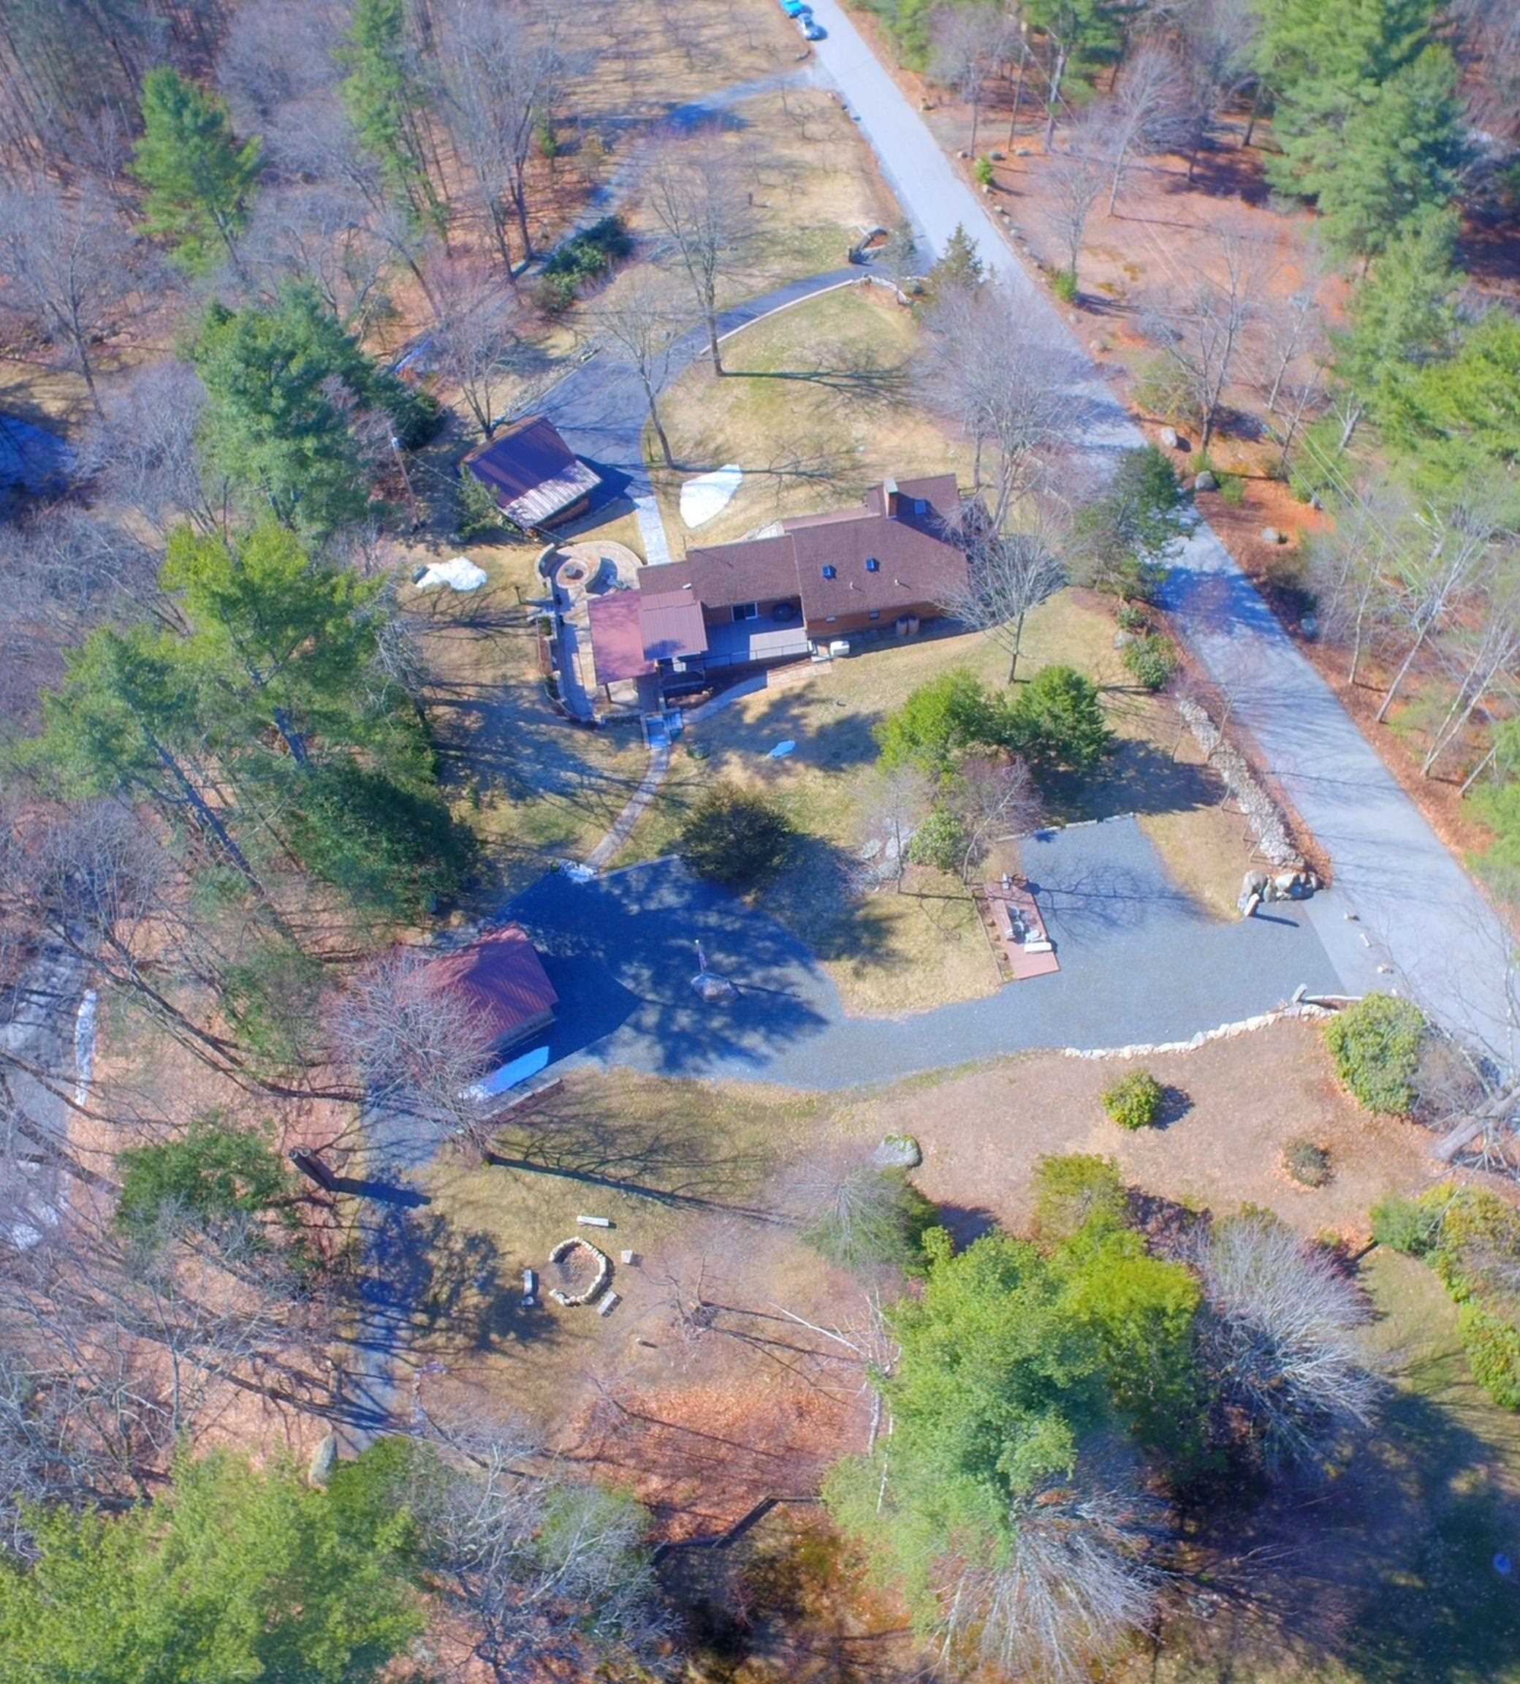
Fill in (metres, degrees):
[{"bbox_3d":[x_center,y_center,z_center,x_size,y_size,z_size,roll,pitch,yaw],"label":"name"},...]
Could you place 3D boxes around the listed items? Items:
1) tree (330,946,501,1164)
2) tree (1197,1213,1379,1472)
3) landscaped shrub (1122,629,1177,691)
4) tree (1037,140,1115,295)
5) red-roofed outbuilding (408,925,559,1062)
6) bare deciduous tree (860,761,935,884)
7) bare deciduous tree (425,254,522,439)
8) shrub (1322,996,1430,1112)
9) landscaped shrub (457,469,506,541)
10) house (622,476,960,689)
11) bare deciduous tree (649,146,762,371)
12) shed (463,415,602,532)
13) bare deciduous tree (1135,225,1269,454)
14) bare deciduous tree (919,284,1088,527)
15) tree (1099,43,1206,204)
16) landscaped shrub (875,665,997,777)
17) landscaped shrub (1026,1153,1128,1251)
[{"bbox_3d":[-13.995,10.886,57.032,7.000,17.500,7.000,-6,55,0],"label":"tree"},{"bbox_3d":[20.100,19.100,49.500,7.600,7.000,7.600,-5,53,0],"label":"tree"},{"bbox_3d":[24.000,-11.200,79.600,3.200,3.500,3.200,-5,53,0],"label":"landscaped shrub"},{"bbox_3d":[26.800,-53.000,110.800,6.400,12.800,6.400,-5,53,0],"label":"tree"},{"bbox_3d":[-14.078,7.848,66.985,5.800,4.600,5.600,-27,58,-14],"label":"red-roofed outbuilding"},{"bbox_3d":[7.335,-0.305,67.560,3.900,10.500,3.900,-6,55,0],"label":"bare deciduous tree"},{"bbox_3d":[-20.218,-33.686,90.660,6.200,13.500,6.200,-6,55,0],"label":"bare deciduous tree"},{"bbox_3d":[30.989,10.910,65.847,5.000,4.200,5.000,-8,56,0],"label":"shrub"},{"bbox_3d":[-20.124,-24.145,93.307,3.300,5.000,3.300,-8,56,0],"label":"landscaped shrub"},{"bbox_3d":[3.008,-18.525,86.909,22.400,6.000,13.000,-8,56,0],"label":"house"},{"bbox_3d":[-4.200,-45.300,102.700,8.700,18.000,8.700,-5,53,0],"label":"bare deciduous tree"},{"bbox_3d":[-16.808,-26.612,94.786,6.900,4.800,8.730,-39,62,-19],"label":"shed"},{"bbox_3d":[31.000,-34.500,91.400,8.700,16.300,8.700,-5,53,0],"label":"bare deciduous tree"},{"bbox_3d":[15.488,-26.009,80.792,9.800,17.000,9.800,-6,55,0],"label":"bare deciduous tree"},{"bbox_3d":[31.873,-58.221,106.572,8.300,13.200,8.300,-8,56,0],"label":"tree"},{"bbox_3d":[10.500,-7.100,75.800,6.900,5.100,6.900,-5,53,0],"label":"landscaped shrub"},{"bbox_3d":[13.800,15.600,56.300,3.900,3.200,3.900,-5,53,0],"label":"landscaped shrub"}]

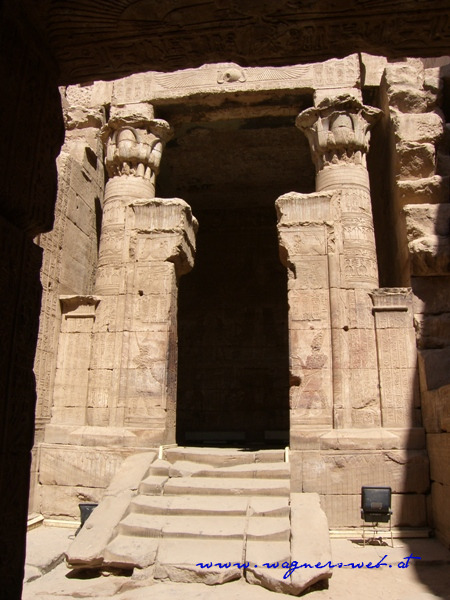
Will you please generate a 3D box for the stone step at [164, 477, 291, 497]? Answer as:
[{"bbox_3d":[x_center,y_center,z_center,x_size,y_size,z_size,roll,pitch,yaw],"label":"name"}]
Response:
[{"bbox_3d":[0.022,2.139,5.547,1.380,0.135,0.420,-1,-11,6],"label":"stone step"}]

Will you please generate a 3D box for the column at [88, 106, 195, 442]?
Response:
[{"bbox_3d":[-1.182,-0.510,7.264,1.690,5.010,1.150,-1,-11,6],"label":"column"}]

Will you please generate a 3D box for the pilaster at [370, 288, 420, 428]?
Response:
[{"bbox_3d":[2.199,0.762,6.389,0.550,1.770,0.450,-1,-11,6],"label":"pilaster"}]

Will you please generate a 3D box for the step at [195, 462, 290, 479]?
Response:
[{"bbox_3d":[0.203,2.091,5.944,1.126,0.115,0.380,-1,-11,6],"label":"step"}]

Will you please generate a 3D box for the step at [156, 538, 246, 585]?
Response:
[{"bbox_3d":[-0.196,2.349,4.361,0.807,0.210,0.430,-1,-11,6],"label":"step"}]

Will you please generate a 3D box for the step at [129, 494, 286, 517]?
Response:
[{"bbox_3d":[-0.143,2.202,5.175,1.620,0.125,0.380,-1,-11,6],"label":"step"}]

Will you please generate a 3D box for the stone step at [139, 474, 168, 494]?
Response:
[{"bbox_3d":[-0.776,2.142,5.616,0.268,0.145,0.420,-1,-11,6],"label":"stone step"}]

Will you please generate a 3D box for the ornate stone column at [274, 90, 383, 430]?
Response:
[{"bbox_3d":[1.575,-0.576,6.964,1.640,4.990,1.150,-1,-11,6],"label":"ornate stone column"}]

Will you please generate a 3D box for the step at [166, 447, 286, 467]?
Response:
[{"bbox_3d":[0.027,2.041,6.347,1.530,0.130,0.350,-1,-11,6],"label":"step"}]

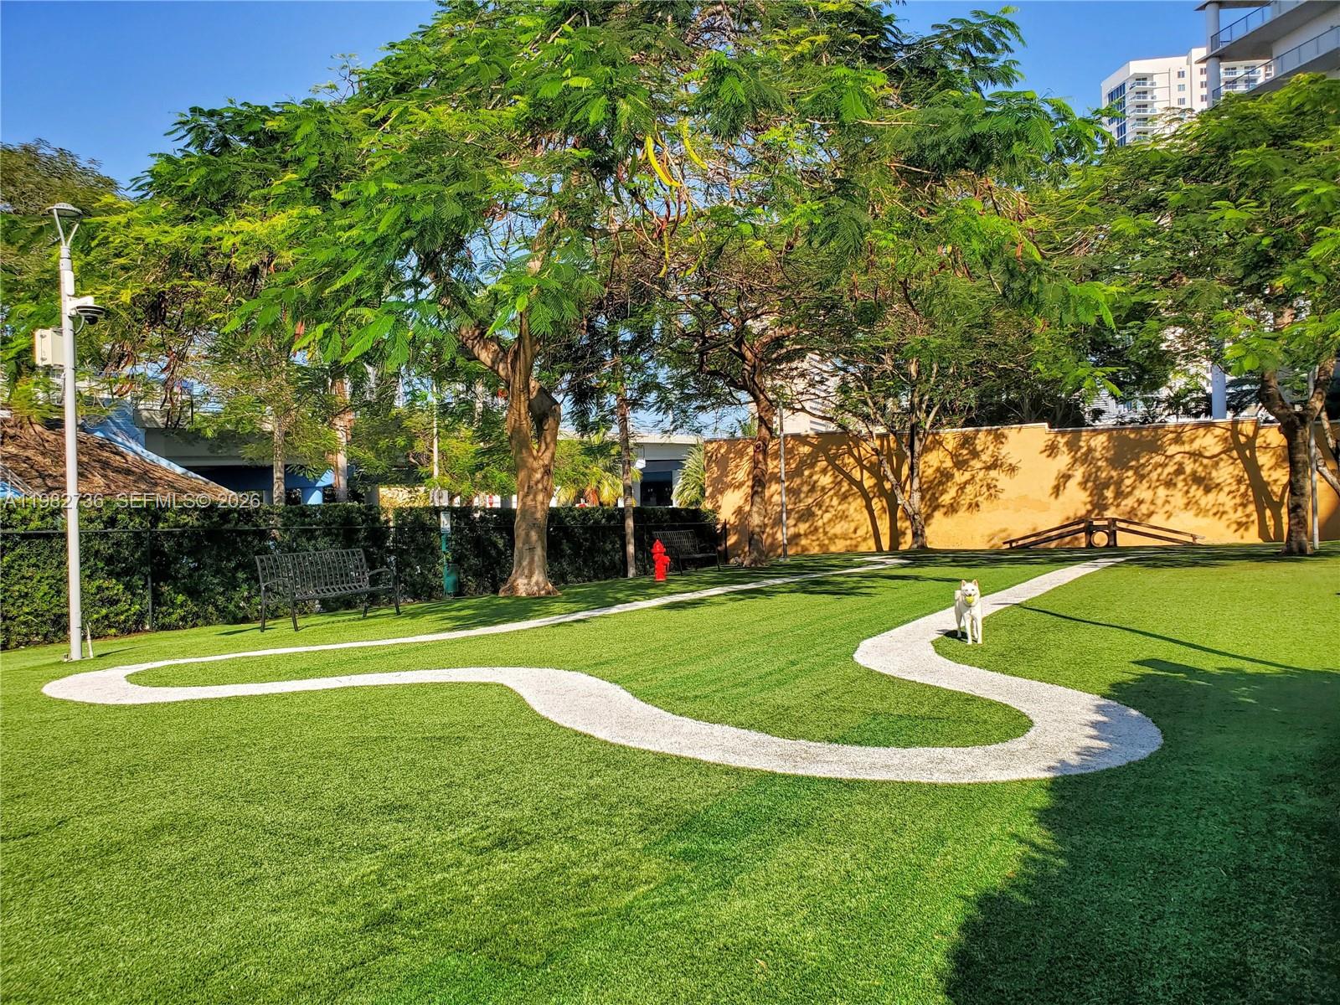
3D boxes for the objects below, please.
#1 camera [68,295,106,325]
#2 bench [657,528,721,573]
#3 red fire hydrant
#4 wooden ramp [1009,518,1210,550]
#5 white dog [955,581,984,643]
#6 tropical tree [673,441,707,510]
[{"bbox_3d":[-5.684,-1.872,9.810,0.350,0.270,0.240,-2,-1,14],"label":"camera"},{"bbox_3d":[0.395,1.061,21.403,0.660,0.910,1.840,-2,-1,28],"label":"bench"},{"bbox_3d":[-0.168,1.094,19.050,0.340,0.790,0.360,-1,-1,-37],"label":"red fire hydrant"},{"bbox_3d":[12.072,0.845,28.000,5.250,0.880,0.800,-1,-1,6],"label":"wooden ramp"},{"bbox_3d":[2.914,1.058,9.780,0.270,0.610,0.680,-1,-1,5],"label":"white dog"},{"bbox_3d":[0.854,-0.226,33.500,1.700,3.700,1.700,-1,-1,0],"label":"tropical tree"}]

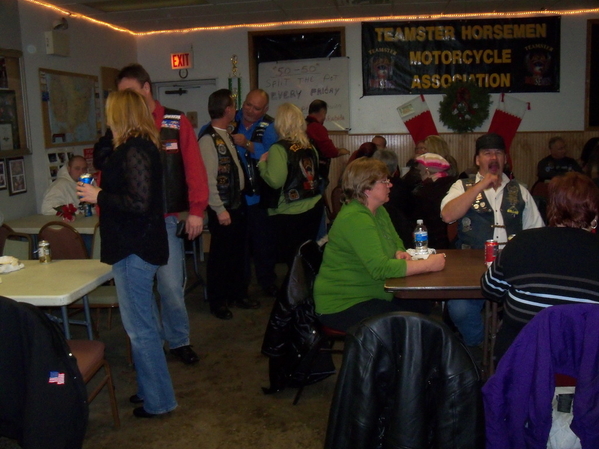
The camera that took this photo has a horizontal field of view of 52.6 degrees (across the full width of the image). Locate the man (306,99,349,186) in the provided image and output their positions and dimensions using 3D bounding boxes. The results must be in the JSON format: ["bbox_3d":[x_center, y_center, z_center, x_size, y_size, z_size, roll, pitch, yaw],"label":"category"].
[{"bbox_3d":[0.296,-0.561,6.900,0.550,1.730,0.500,-7,12,-30],"label":"man"}]

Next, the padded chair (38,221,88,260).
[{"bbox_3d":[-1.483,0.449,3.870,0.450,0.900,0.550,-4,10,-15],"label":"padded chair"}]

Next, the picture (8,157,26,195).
[{"bbox_3d":[-2.472,-0.424,5.299,0.020,0.300,0.250,0,10,6],"label":"picture"}]

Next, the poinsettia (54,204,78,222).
[{"bbox_3d":[-1.891,-0.098,4.866,0.160,0.150,0.140,0,10,8],"label":"poinsettia"}]

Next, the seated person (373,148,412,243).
[{"bbox_3d":[0.709,0.013,4.971,0.520,1.265,0.740,0,10,6],"label":"seated person"}]

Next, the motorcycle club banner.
[{"bbox_3d":[2.032,-2.107,7.595,2.430,0.910,0.020,0,10,6],"label":"motorcycle club banner"}]

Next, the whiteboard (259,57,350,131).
[{"bbox_3d":[0.060,-1.688,7.962,1.200,0.910,0.030,-1,10,8],"label":"whiteboard"}]

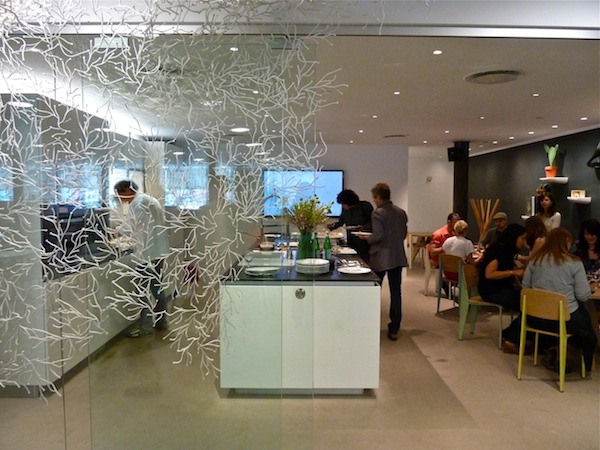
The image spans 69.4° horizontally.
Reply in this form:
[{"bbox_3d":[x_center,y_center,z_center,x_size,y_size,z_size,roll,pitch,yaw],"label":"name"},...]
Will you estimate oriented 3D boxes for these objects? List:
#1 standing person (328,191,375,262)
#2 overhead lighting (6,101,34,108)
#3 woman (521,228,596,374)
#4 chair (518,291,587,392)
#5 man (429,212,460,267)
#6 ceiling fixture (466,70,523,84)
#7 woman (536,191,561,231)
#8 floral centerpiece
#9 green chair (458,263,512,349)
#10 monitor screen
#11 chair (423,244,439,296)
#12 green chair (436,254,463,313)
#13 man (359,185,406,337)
[{"bbox_3d":[0.750,0.342,5.988,0.620,1.690,0.560,-2,5,-30],"label":"standing person"},{"bbox_3d":[-2.832,-1.218,4.393,0.240,0.030,0.240,0,4,0],"label":"overhead lighting"},{"bbox_3d":[2.439,0.717,4.016,0.740,1.340,0.510,-3,5,-35],"label":"woman"},{"bbox_3d":[2.268,0.984,3.912,0.490,0.820,0.430,-3,5,-41],"label":"chair"},{"bbox_3d":[2.548,0.518,7.035,0.760,1.340,0.520,3,5,35],"label":"man"},{"bbox_3d":[1.550,-1.155,3.428,0.460,0.050,0.460,0,4,0],"label":"ceiling fixture"},{"bbox_3d":[3.215,0.441,5.641,0.460,1.680,0.320,2,4,25],"label":"woman"},{"bbox_3d":[0.070,0.030,4.563,0.480,0.670,0.460,0,4,0],"label":"floral centerpiece"},{"bbox_3d":[2.043,0.865,4.729,0.490,0.820,0.420,3,5,40],"label":"green chair"},{"bbox_3d":[0.065,-0.570,8.053,1.520,0.890,0.080,0,4,0],"label":"monitor screen"},{"bbox_3d":[2.294,0.717,6.872,0.490,0.820,0.420,4,5,43],"label":"chair"},{"bbox_3d":[2.250,0.836,6.147,0.490,0.820,0.430,-3,5,-38],"label":"green chair"},{"bbox_3d":[0.950,0.398,4.899,0.460,1.730,0.520,4,5,42],"label":"man"}]

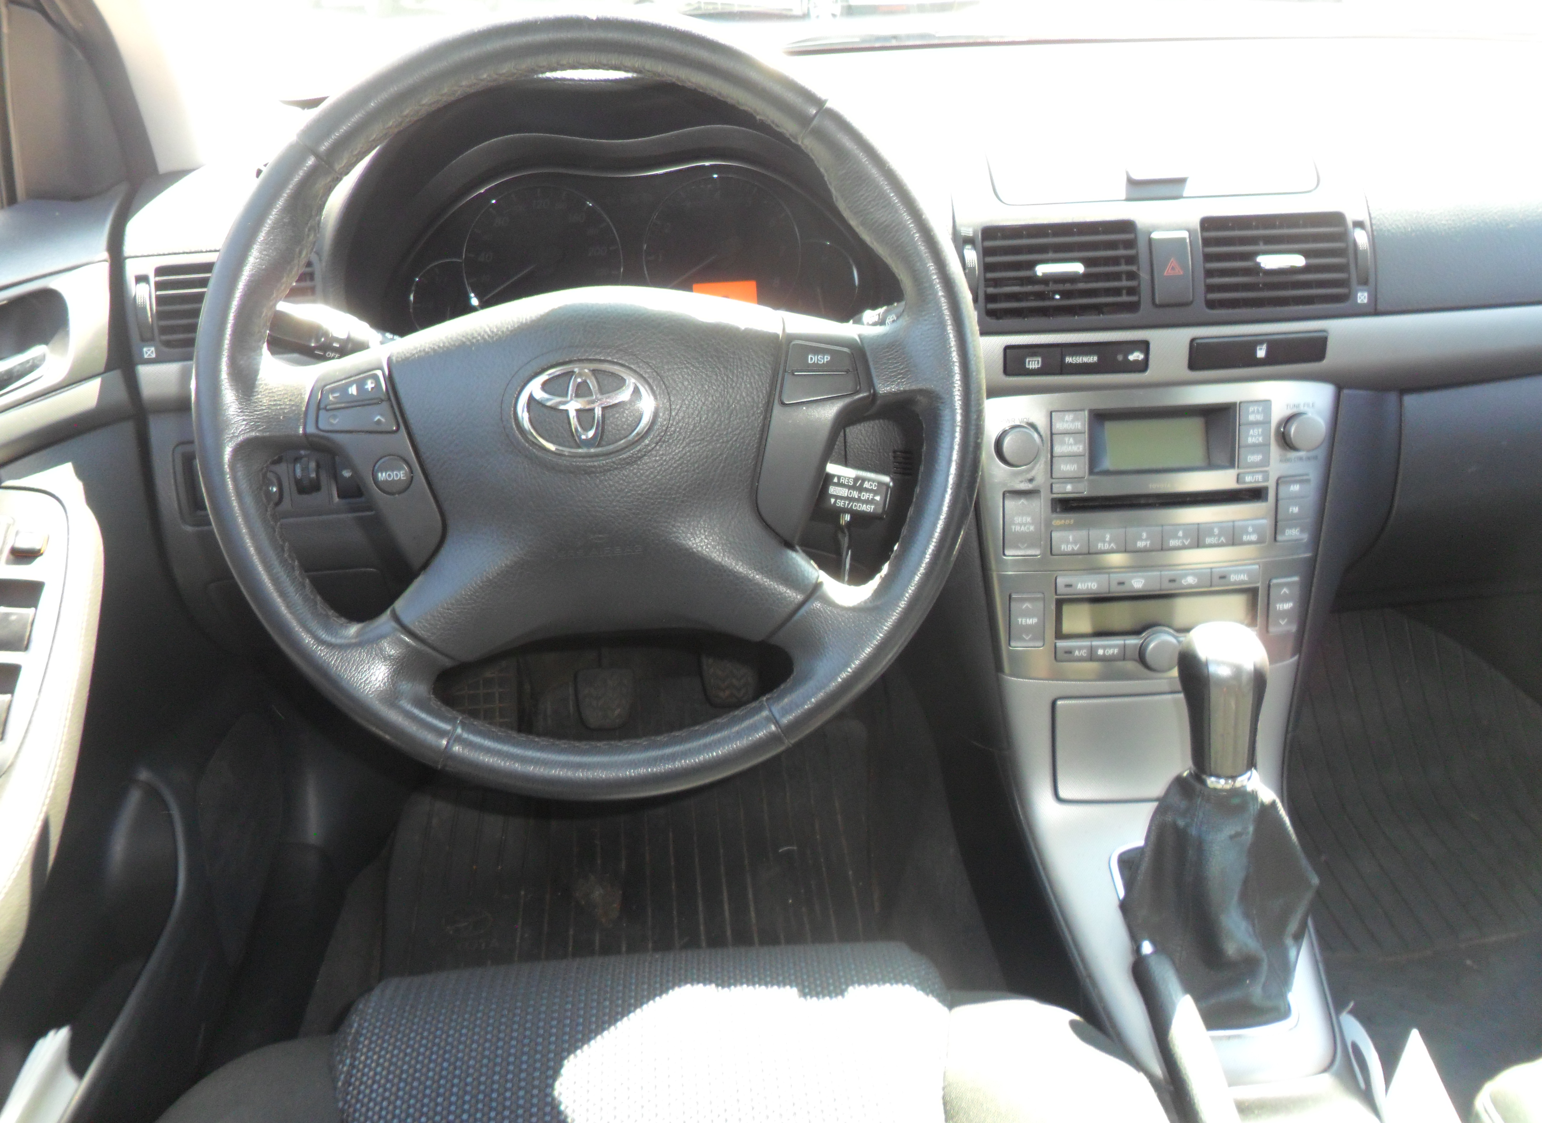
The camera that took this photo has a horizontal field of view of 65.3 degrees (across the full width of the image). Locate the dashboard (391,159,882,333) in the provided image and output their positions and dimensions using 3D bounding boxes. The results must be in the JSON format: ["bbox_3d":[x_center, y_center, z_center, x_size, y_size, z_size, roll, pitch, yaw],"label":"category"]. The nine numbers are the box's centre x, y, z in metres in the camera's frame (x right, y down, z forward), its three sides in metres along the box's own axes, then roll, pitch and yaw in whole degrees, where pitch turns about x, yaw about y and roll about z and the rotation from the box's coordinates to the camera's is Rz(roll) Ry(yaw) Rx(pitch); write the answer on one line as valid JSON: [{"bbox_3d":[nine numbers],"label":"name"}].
[{"bbox_3d":[-0.096,-0.219,0.865,0.350,0.140,0.060,-3,8,-2],"label":"dashboard"}]

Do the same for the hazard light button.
[{"bbox_3d":[0.260,-0.191,0.784,0.029,0.052,0.015,-3,6,-2],"label":"hazard light button"}]

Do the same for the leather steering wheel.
[{"bbox_3d":[-0.087,-0.074,0.607,0.380,0.380,0.090,-3,2,-2],"label":"leather steering wheel"}]

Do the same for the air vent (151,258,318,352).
[{"bbox_3d":[-0.346,-0.166,0.789,0.108,0.060,0.035,-3,6,-2],"label":"air vent"}]

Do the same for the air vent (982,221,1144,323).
[{"bbox_3d":[0.186,-0.190,0.794,0.104,0.062,0.035,-3,6,-2],"label":"air vent"}]

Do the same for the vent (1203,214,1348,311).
[{"bbox_3d":[0.329,-0.198,0.799,0.101,0.062,0.035,-3,6,-2],"label":"vent"}]

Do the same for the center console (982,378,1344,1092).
[{"bbox_3d":[0.272,0.105,0.767,0.235,0.380,0.290,-3,28,-2],"label":"center console"}]

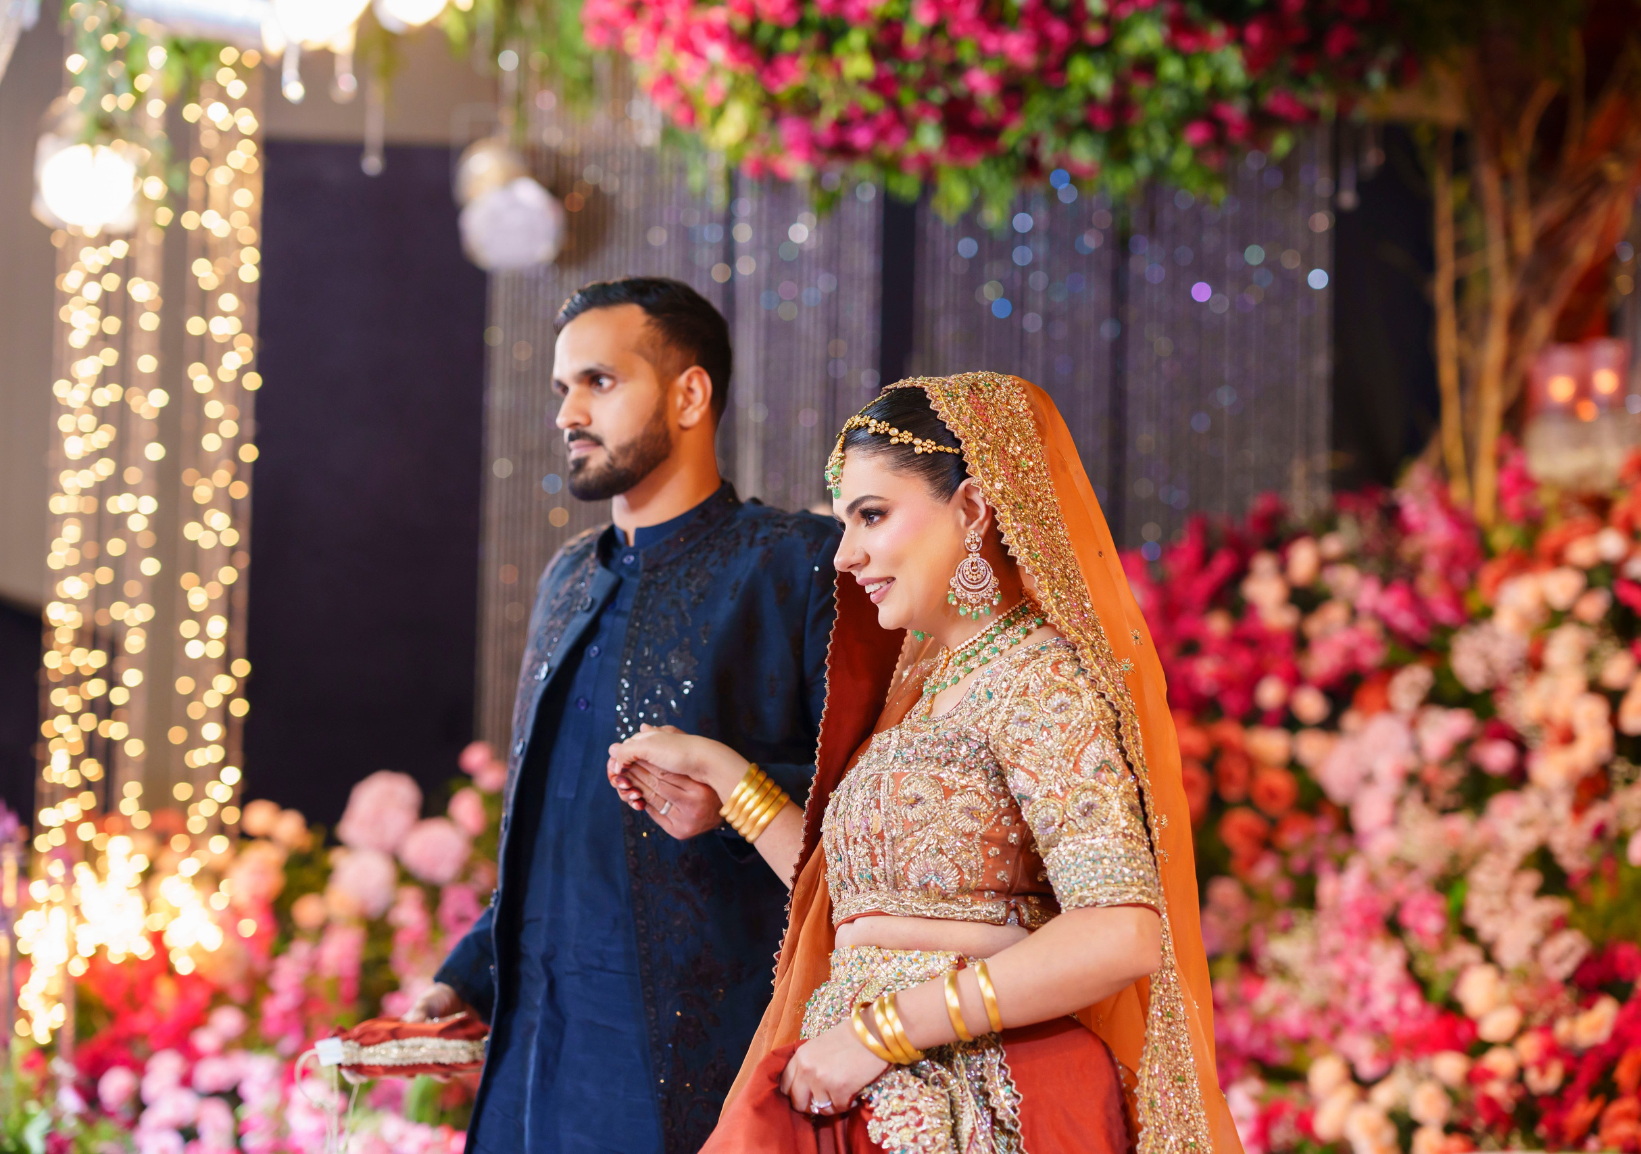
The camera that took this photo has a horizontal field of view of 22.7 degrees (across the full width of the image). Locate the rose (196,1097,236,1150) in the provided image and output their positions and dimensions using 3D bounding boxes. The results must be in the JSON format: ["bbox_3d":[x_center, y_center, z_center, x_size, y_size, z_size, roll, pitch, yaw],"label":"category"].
[{"bbox_3d":[-0.910,0.822,6.150,0.059,0.079,0.059,1,-5,0],"label":"rose"}]

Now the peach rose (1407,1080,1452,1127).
[{"bbox_3d":[0.820,0.708,5.500,0.056,0.060,0.052,0,-3,14],"label":"peach rose"}]

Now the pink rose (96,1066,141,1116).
[{"bbox_3d":[-0.928,0.678,5.400,0.055,0.062,0.053,1,-3,-7],"label":"pink rose"}]

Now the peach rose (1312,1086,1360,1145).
[{"bbox_3d":[0.695,0.722,5.500,0.062,0.076,0.062,0,-3,21],"label":"peach rose"}]

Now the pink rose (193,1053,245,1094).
[{"bbox_3d":[-0.810,0.667,5.500,0.069,0.055,0.055,2,-3,-14],"label":"pink rose"}]

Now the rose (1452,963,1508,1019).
[{"bbox_3d":[0.928,0.583,5.750,0.078,0.080,0.070,0,-6,15],"label":"rose"}]

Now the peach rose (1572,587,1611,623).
[{"bbox_3d":[1.096,0.039,5.800,0.054,0.048,0.045,-1,-7,16],"label":"peach rose"}]

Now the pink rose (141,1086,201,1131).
[{"bbox_3d":[-0.875,0.715,5.500,0.079,0.058,0.060,2,-7,-12],"label":"pink rose"}]

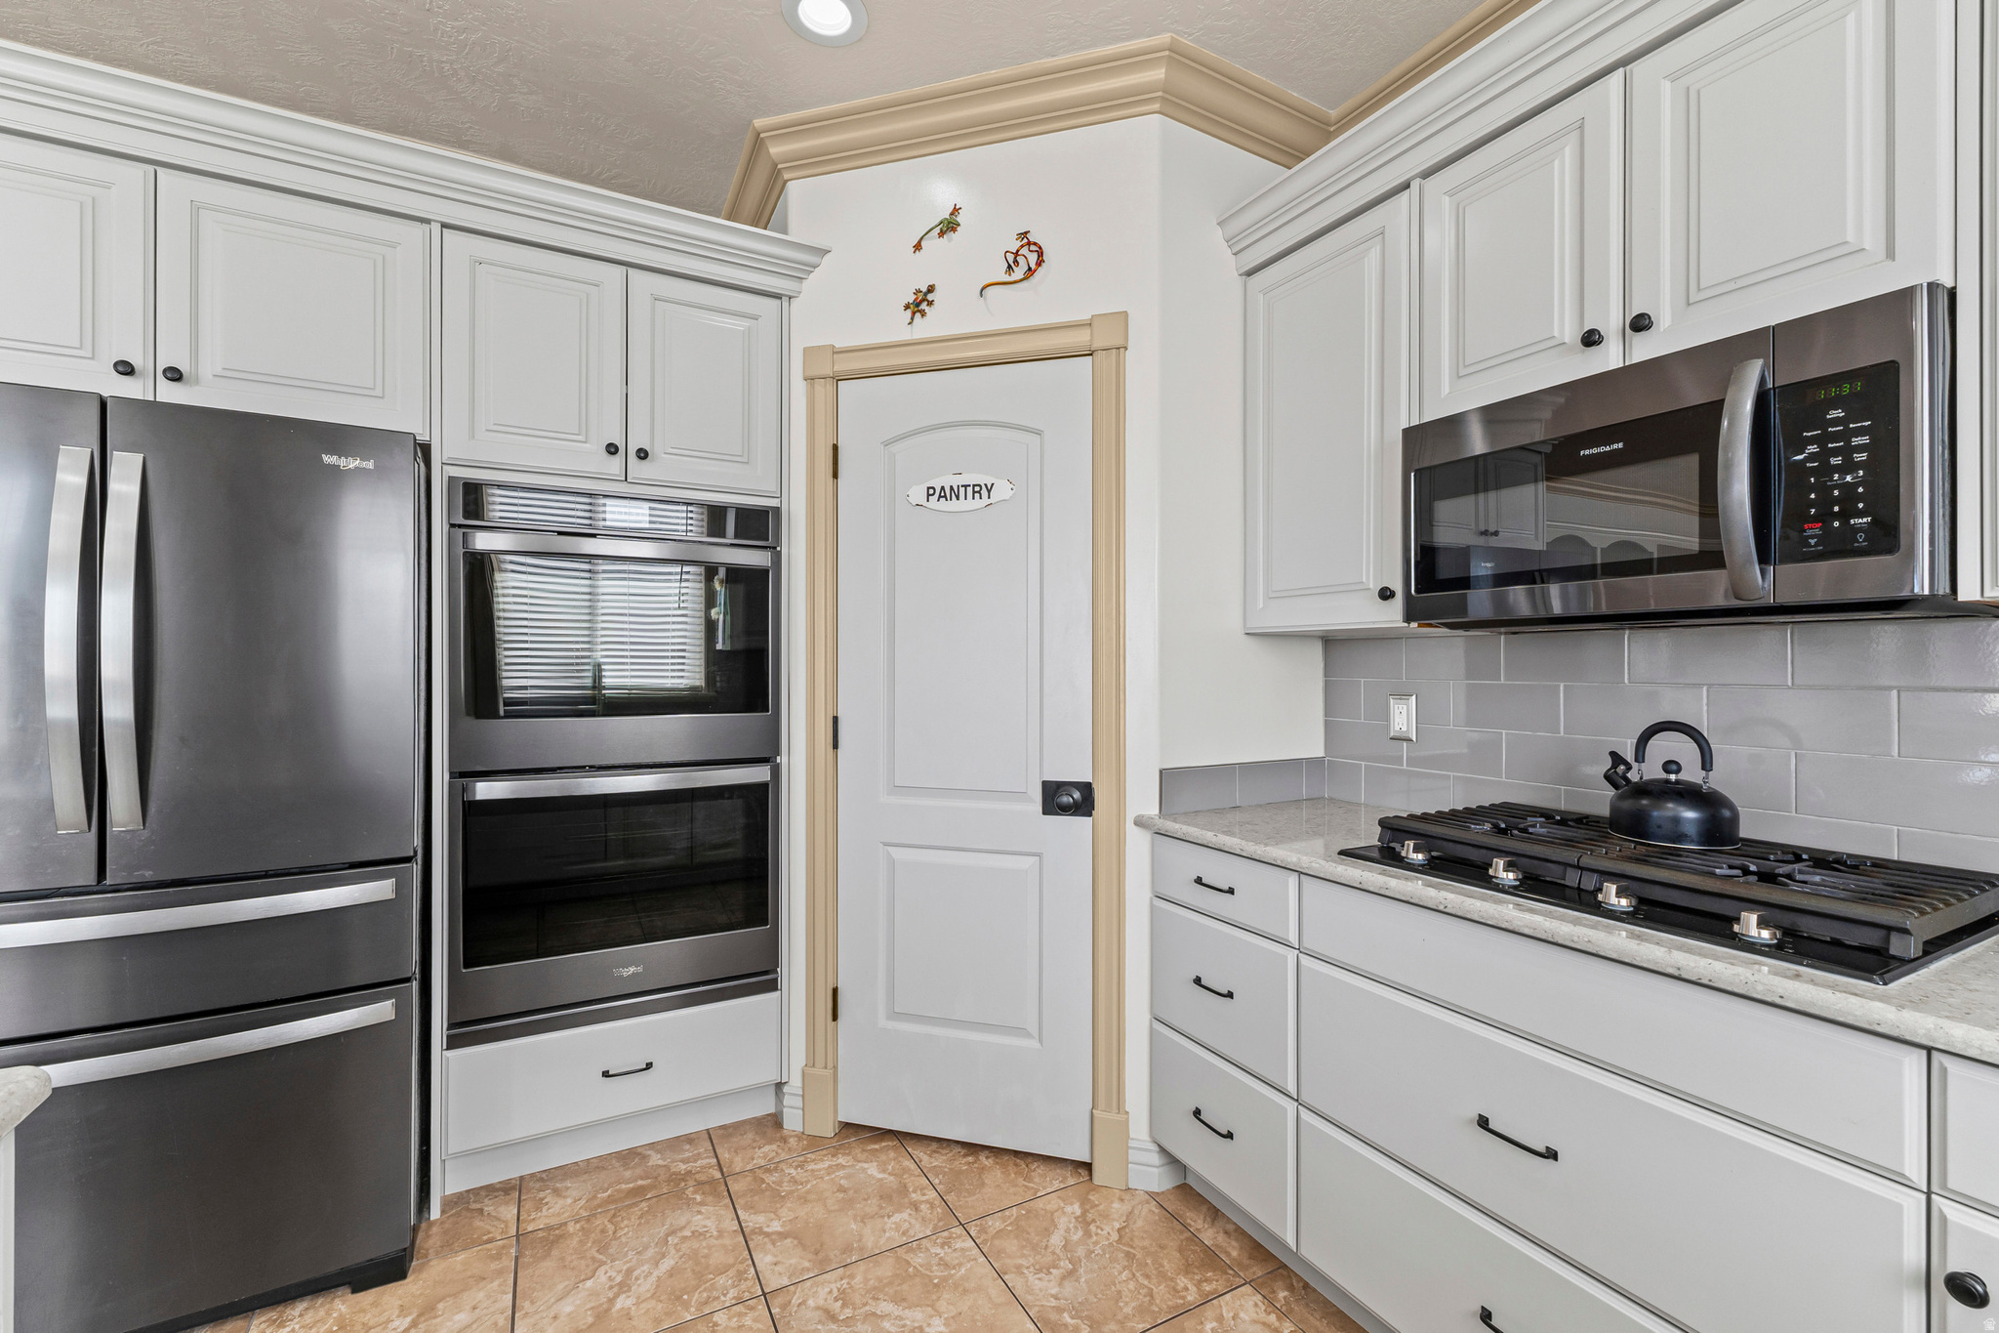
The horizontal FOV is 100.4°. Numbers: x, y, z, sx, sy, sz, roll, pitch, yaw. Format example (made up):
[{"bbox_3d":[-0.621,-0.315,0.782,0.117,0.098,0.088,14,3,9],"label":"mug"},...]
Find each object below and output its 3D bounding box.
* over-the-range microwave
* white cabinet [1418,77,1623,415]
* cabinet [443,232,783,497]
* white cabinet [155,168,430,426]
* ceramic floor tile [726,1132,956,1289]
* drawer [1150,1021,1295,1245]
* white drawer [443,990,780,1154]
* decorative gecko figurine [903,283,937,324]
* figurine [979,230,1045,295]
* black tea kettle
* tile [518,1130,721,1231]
[{"bbox_3d":[1.144,-0.278,1.447,0.385,0.419,0.764,0,0,-28],"label":"over-the-range microwave"},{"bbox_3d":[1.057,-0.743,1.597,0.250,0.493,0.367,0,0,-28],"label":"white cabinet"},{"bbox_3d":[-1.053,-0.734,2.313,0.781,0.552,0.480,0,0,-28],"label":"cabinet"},{"bbox_3d":[-1.605,-0.760,1.980,0.462,0.490,0.400,0,0,-28],"label":"white cabinet"},{"bbox_3d":[-0.389,1.285,1.997,0.442,0.012,0.442,0,0,-28],"label":"ceramic floor tile"},{"bbox_3d":[0.652,0.997,1.920,0.400,0.291,0.444,0,0,-28],"label":"drawer"},{"bbox_3d":[-1.039,1.014,2.289,0.771,0.248,0.420,0,0,-28],"label":"white drawer"},{"bbox_3d":[-0.204,-0.950,2.197,0.090,0.106,0.025,0,0,17],"label":"decorative gecko figurine"},{"bbox_3d":[0.035,-1.024,2.124,0.175,0.152,0.025,0,0,17],"label":"figurine"},{"bbox_3d":[1.170,0.197,1.473,0.176,0.204,0.215,0,0,-9],"label":"black tea kettle"},{"bbox_3d":[-0.944,1.288,2.089,0.449,0.015,0.255,0,0,-28],"label":"tile"}]

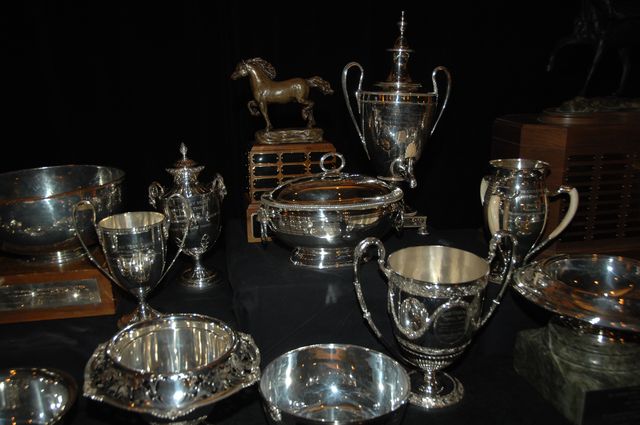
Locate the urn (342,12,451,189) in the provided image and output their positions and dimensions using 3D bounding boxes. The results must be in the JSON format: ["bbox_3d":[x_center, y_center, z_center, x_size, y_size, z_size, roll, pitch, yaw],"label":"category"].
[{"bbox_3d":[0.199,-0.231,1.594,0.301,0.594,0.228,-7,18,-24],"label":"urn"}]

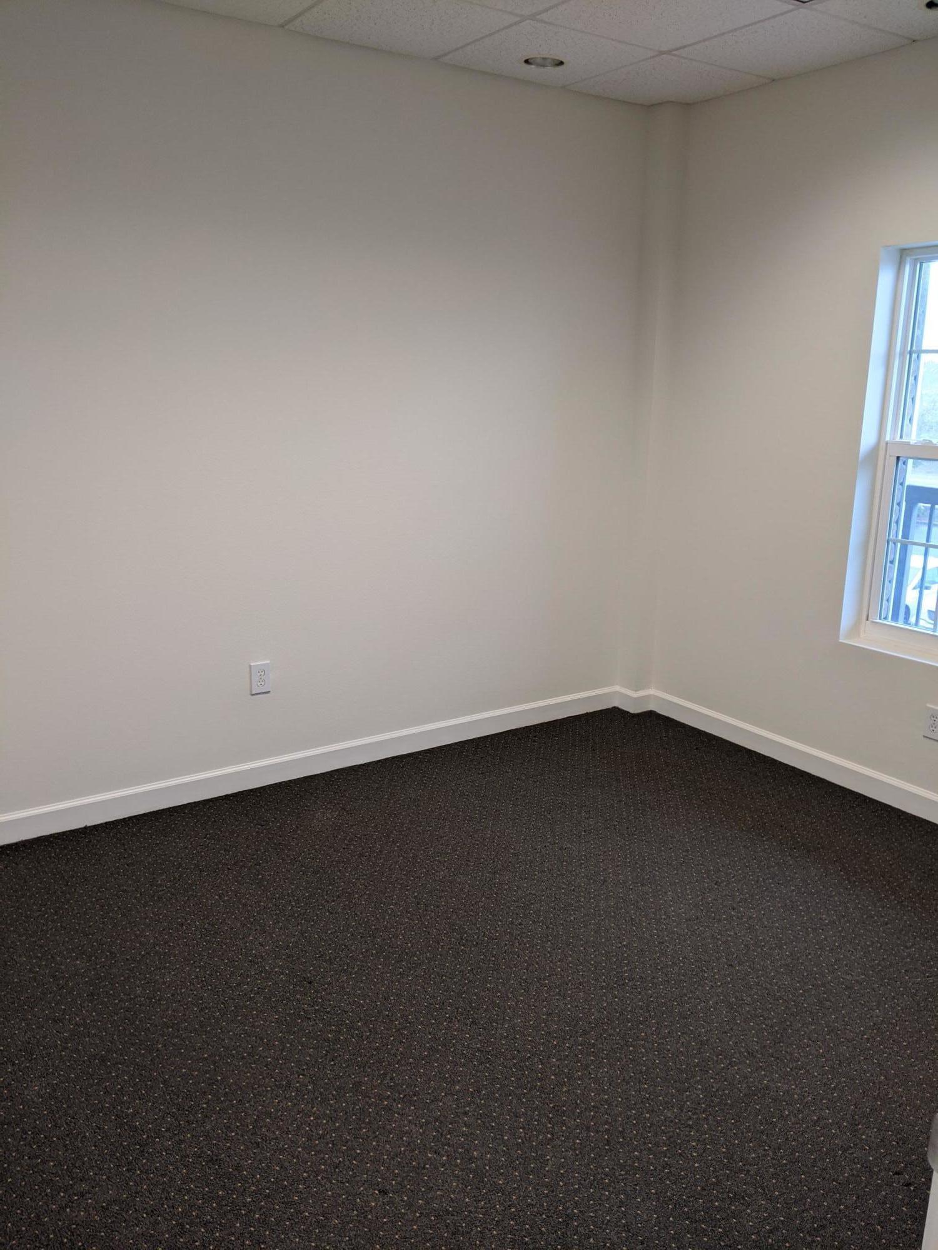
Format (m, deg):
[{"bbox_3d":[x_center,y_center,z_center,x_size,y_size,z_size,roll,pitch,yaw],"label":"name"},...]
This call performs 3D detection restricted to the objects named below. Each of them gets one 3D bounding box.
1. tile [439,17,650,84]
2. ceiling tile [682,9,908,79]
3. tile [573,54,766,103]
[{"bbox_3d":[0.288,-2.098,3.582,0.594,0.020,0.567,-9,18,-33],"label":"tile"},{"bbox_3d":[1.120,-2.044,3.432,0.578,0.020,0.578,-9,18,-33],"label":"ceiling tile"},{"bbox_3d":[0.793,-2.175,3.908,0.578,0.020,0.567,-9,18,-33],"label":"tile"}]

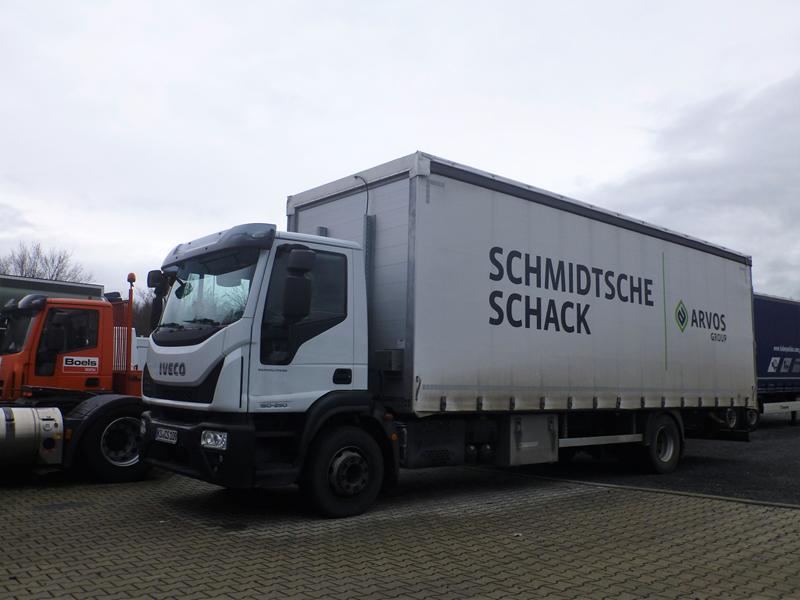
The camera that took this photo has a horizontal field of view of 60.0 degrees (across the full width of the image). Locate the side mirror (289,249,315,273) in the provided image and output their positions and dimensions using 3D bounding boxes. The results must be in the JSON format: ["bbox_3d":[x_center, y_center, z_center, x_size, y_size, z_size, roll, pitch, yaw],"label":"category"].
[{"bbox_3d":[-0.885,-0.356,6.227,0.210,0.215,0.125,-4,-8,36],"label":"side mirror"}]

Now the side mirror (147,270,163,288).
[{"bbox_3d":[-2.885,-0.242,8.196,0.140,0.200,0.210,7,-9,-41],"label":"side mirror"}]

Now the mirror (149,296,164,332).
[{"bbox_3d":[-2.835,0.159,8.172,0.160,0.420,0.240,7,-9,-41],"label":"mirror"}]

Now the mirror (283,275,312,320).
[{"bbox_3d":[-0.901,-0.013,6.098,0.160,0.420,0.240,7,-9,-41],"label":"mirror"}]

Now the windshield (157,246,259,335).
[{"bbox_3d":[-2.123,-0.024,6.912,0.270,0.830,2.030,21,-18,-38],"label":"windshield"}]

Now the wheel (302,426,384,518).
[{"bbox_3d":[-0.578,1.651,6.752,0.875,0.875,0.290,7,-9,-41],"label":"wheel"}]

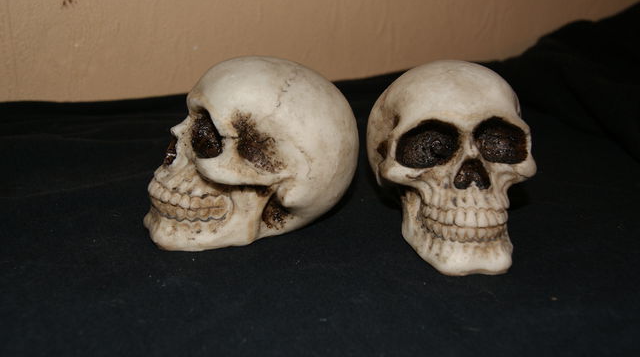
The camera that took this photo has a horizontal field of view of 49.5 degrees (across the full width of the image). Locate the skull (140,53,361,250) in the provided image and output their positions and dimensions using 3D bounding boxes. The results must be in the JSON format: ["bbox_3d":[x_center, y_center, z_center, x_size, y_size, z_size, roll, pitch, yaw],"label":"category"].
[{"bbox_3d":[-0.045,-0.023,0.470,0.150,0.118,0.105,-6,17,-20],"label":"skull"}]

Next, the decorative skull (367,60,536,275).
[{"bbox_3d":[0.085,-0.018,0.456,0.105,0.118,0.150,-1,16,-4],"label":"decorative skull"}]

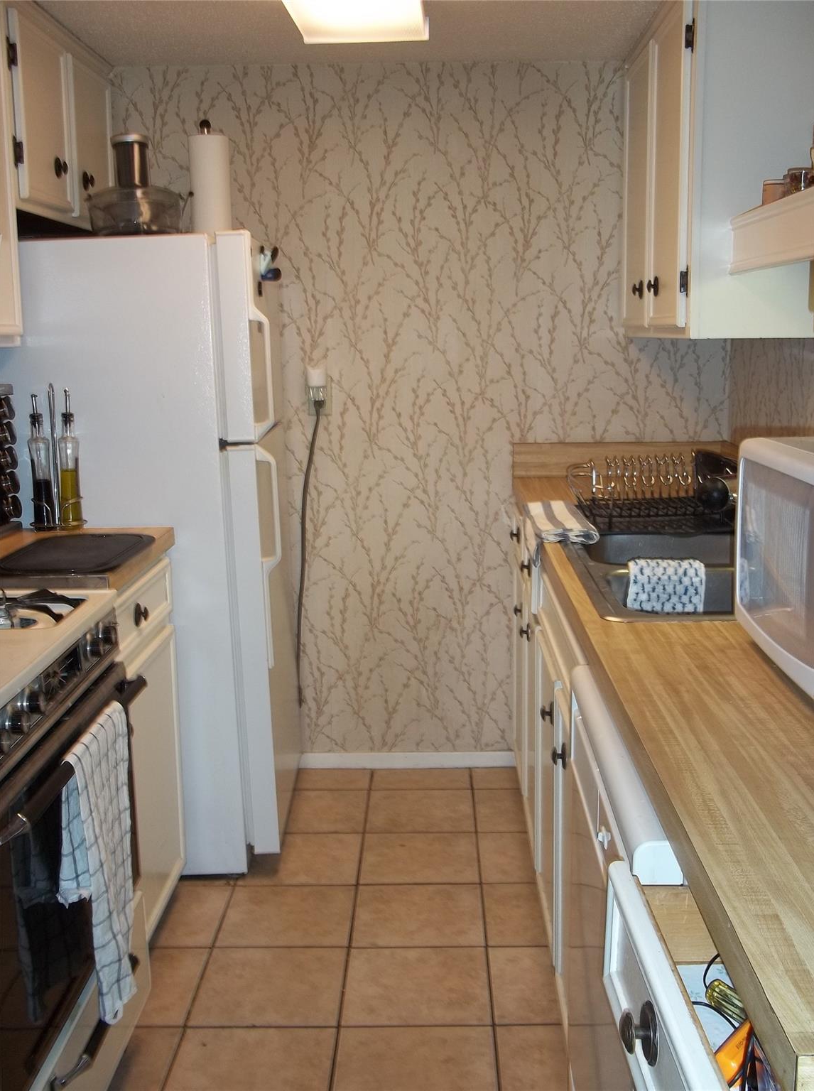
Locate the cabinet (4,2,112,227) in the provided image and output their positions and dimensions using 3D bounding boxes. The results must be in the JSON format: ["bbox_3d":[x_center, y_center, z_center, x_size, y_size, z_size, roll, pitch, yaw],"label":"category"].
[{"bbox_3d":[-0.990,-1.038,2.837,0.337,0.473,0.850,-1,11,1],"label":"cabinet"}]

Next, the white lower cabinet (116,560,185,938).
[{"bbox_3d":[-0.856,0.473,2.507,0.603,0.834,0.525,-1,10,1],"label":"white lower cabinet"}]

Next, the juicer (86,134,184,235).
[{"bbox_3d":[-0.670,-0.878,2.811,0.228,0.268,0.240,-1,11,1],"label":"juicer"}]

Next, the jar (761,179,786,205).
[{"bbox_3d":[0.735,-0.686,2.256,0.056,0.080,0.056,-1,11,1],"label":"jar"}]

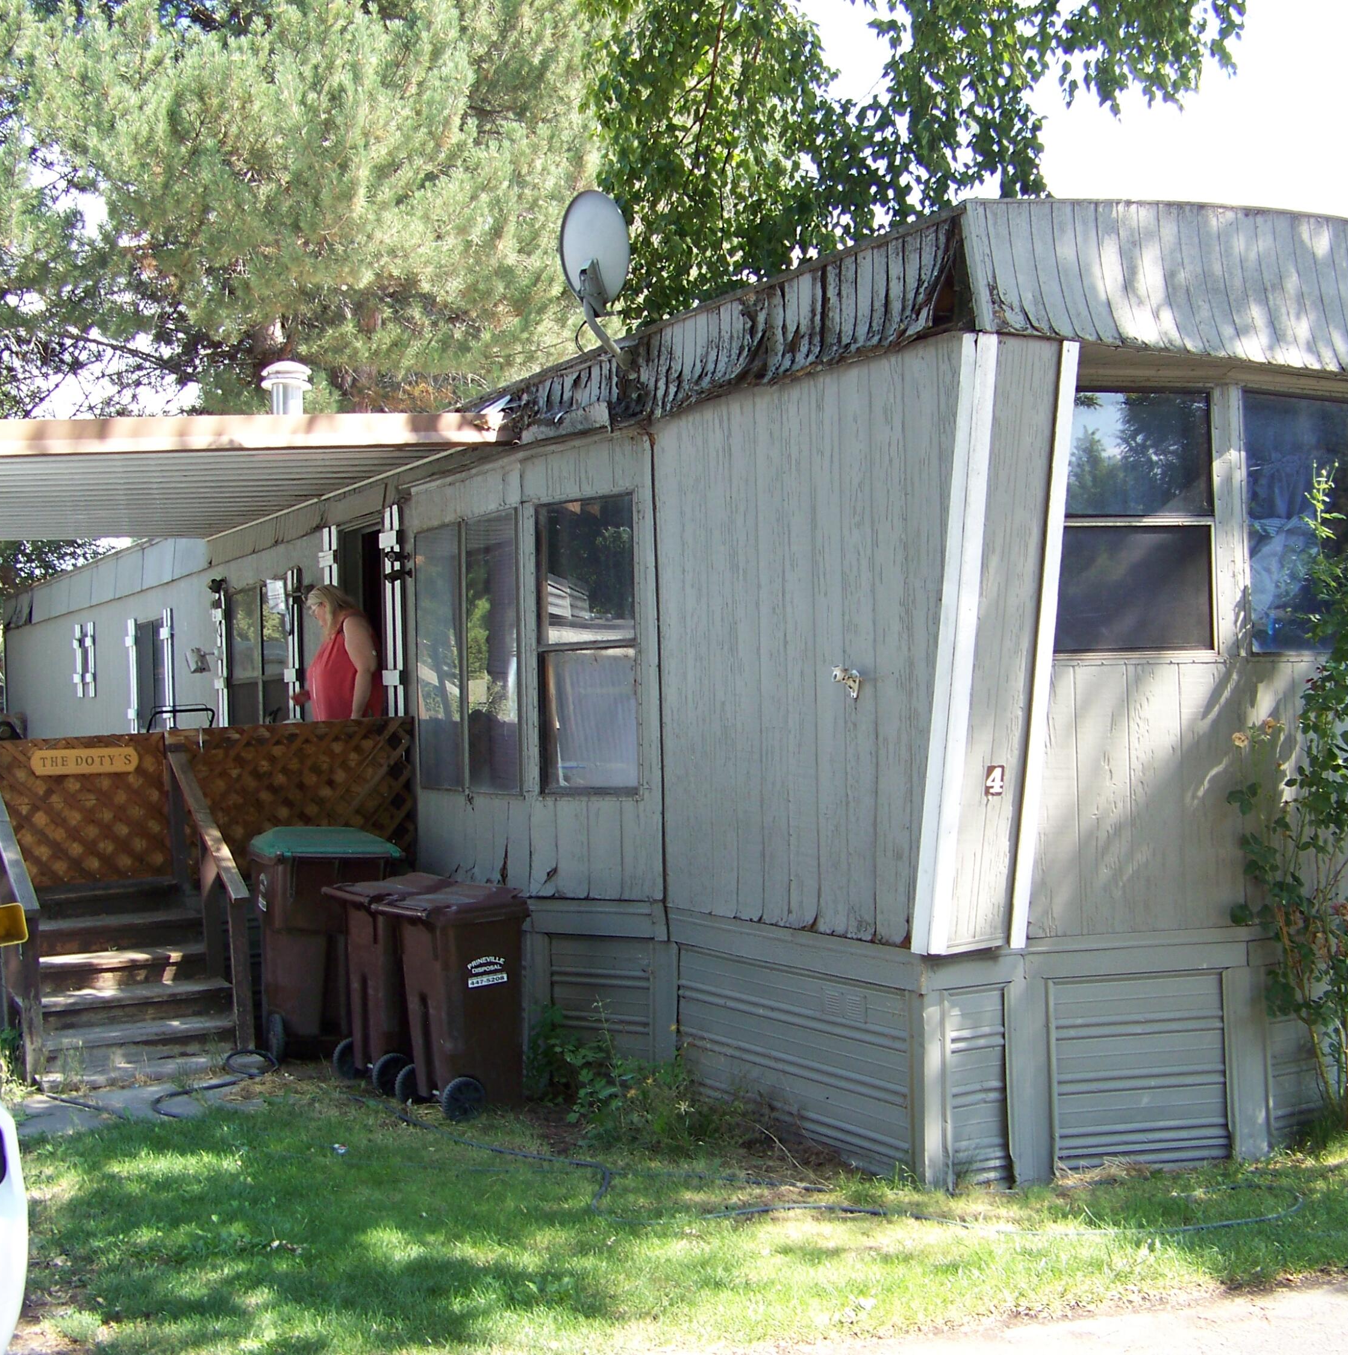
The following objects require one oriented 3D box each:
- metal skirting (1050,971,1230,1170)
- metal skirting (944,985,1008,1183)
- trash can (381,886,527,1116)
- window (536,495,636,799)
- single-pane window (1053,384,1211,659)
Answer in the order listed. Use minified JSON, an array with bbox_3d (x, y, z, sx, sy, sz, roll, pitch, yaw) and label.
[{"bbox_3d":[1.776,1.502,7.157,0.723,0.747,0.040,-1,-1,-10],"label":"metal skirting"},{"bbox_3d":[1.127,1.516,6.934,0.284,0.745,0.040,-1,-1,-29],"label":"metal skirting"},{"bbox_3d":[-0.968,1.415,8.313,0.520,0.945,0.490,-1,-1,-32],"label":"trash can"},{"bbox_3d":[-0.393,-0.148,8.573,0.502,1.327,0.070,-2,-1,25],"label":"window"},{"bbox_3d":[1.745,-0.595,7.189,0.684,1.011,0.070,-1,-1,-10],"label":"single-pane window"}]

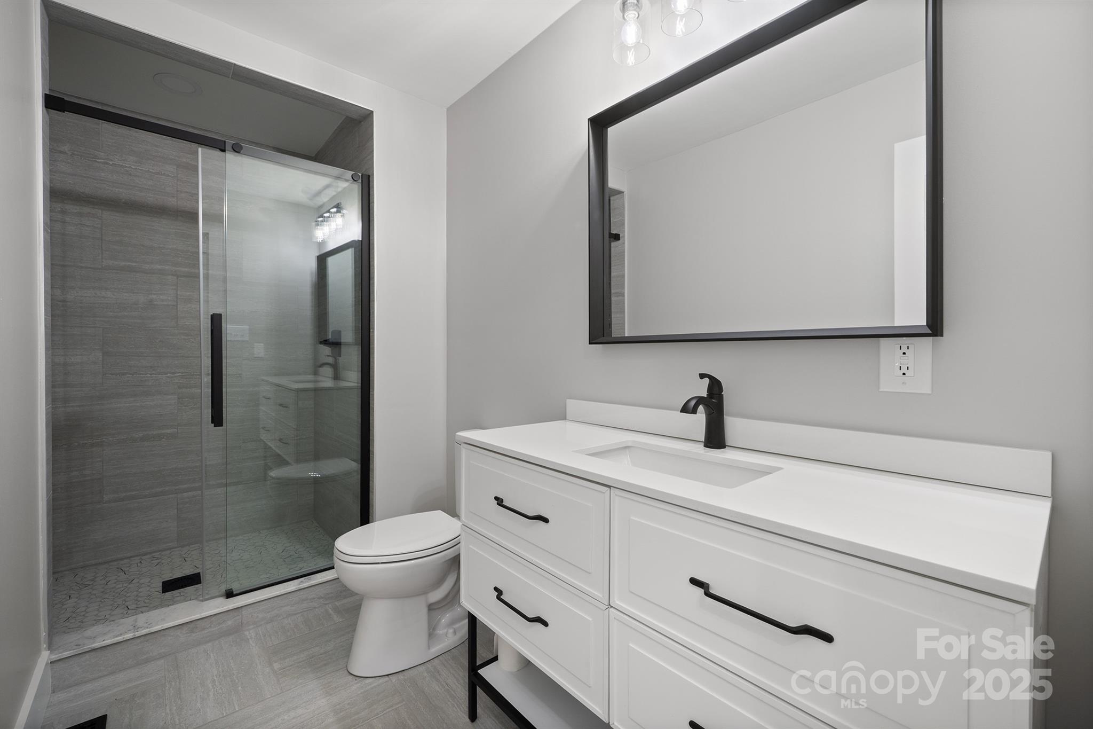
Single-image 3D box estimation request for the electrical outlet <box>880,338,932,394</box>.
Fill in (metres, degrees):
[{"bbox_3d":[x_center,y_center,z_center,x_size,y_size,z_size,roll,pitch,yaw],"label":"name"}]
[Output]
[{"bbox_3d":[0.748,-0.006,0.950,0.008,0.128,0.088,0,1,-41],"label":"electrical outlet"}]

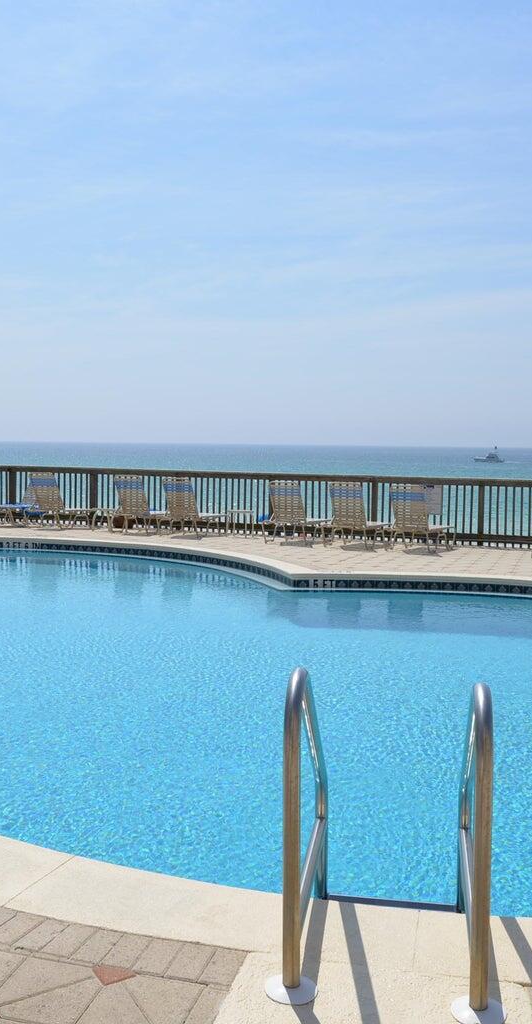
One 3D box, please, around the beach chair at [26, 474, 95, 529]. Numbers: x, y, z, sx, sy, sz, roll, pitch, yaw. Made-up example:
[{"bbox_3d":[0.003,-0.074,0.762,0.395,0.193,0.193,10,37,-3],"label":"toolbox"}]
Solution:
[{"bbox_3d":[-3.583,-0.208,18.001,0.680,0.950,1.400,2,4,24],"label":"beach chair"}]

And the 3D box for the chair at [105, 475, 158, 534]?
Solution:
[{"bbox_3d":[-2.114,-0.155,17.636,0.690,0.960,1.300,2,4,20],"label":"chair"}]

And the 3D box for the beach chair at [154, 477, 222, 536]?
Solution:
[{"bbox_3d":[-1.180,-0.099,16.912,0.680,0.940,1.400,2,4,24],"label":"beach chair"}]

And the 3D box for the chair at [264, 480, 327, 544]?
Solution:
[{"bbox_3d":[0.515,-0.002,15.793,0.680,0.940,1.400,2,4,24],"label":"chair"}]

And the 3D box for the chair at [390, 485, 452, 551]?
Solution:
[{"bbox_3d":[2.305,0.056,15.208,0.690,0.965,1.260,3,4,28],"label":"chair"}]

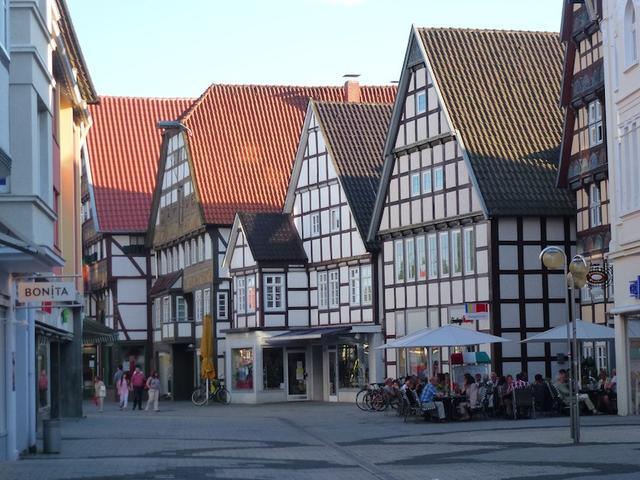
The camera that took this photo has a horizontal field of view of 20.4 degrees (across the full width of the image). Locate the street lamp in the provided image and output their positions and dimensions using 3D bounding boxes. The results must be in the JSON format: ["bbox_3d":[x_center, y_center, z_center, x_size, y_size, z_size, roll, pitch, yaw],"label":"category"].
[{"bbox_3d":[5.035,2.122,36.141,0.970,3.980,1.000,-1,-4,0],"label":"street lamp"}]

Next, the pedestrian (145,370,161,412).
[{"bbox_3d":[-6.545,5.870,69.459,0.550,1.650,0.420,2,-5,-35],"label":"pedestrian"}]

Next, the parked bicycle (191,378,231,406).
[{"bbox_3d":[-4.542,6.446,74.038,1.750,1.080,0.600,1,-5,-27],"label":"parked bicycle"}]

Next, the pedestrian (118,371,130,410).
[{"bbox_3d":[-7.754,6.024,70.253,0.480,1.500,0.360,0,-4,-20],"label":"pedestrian"}]

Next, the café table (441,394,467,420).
[{"bbox_3d":[3.867,4.857,51.527,0.800,0.750,0.800,0,-4,-17],"label":"café table"}]

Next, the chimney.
[{"bbox_3d":[1.559,-7.328,87.000,0.750,1.600,0.750,0,-4,-14],"label":"chimney"}]

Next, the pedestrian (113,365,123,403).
[{"bbox_3d":[-8.665,6.319,76.063,0.380,1.770,0.500,1,-5,-30],"label":"pedestrian"}]

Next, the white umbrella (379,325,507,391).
[{"bbox_3d":[3.711,3.898,52.098,3.450,2.750,3.450,0,-4,-17],"label":"white umbrella"}]

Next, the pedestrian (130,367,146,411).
[{"bbox_3d":[-7.141,5.870,69.861,0.580,1.730,0.380,0,-4,-10],"label":"pedestrian"}]

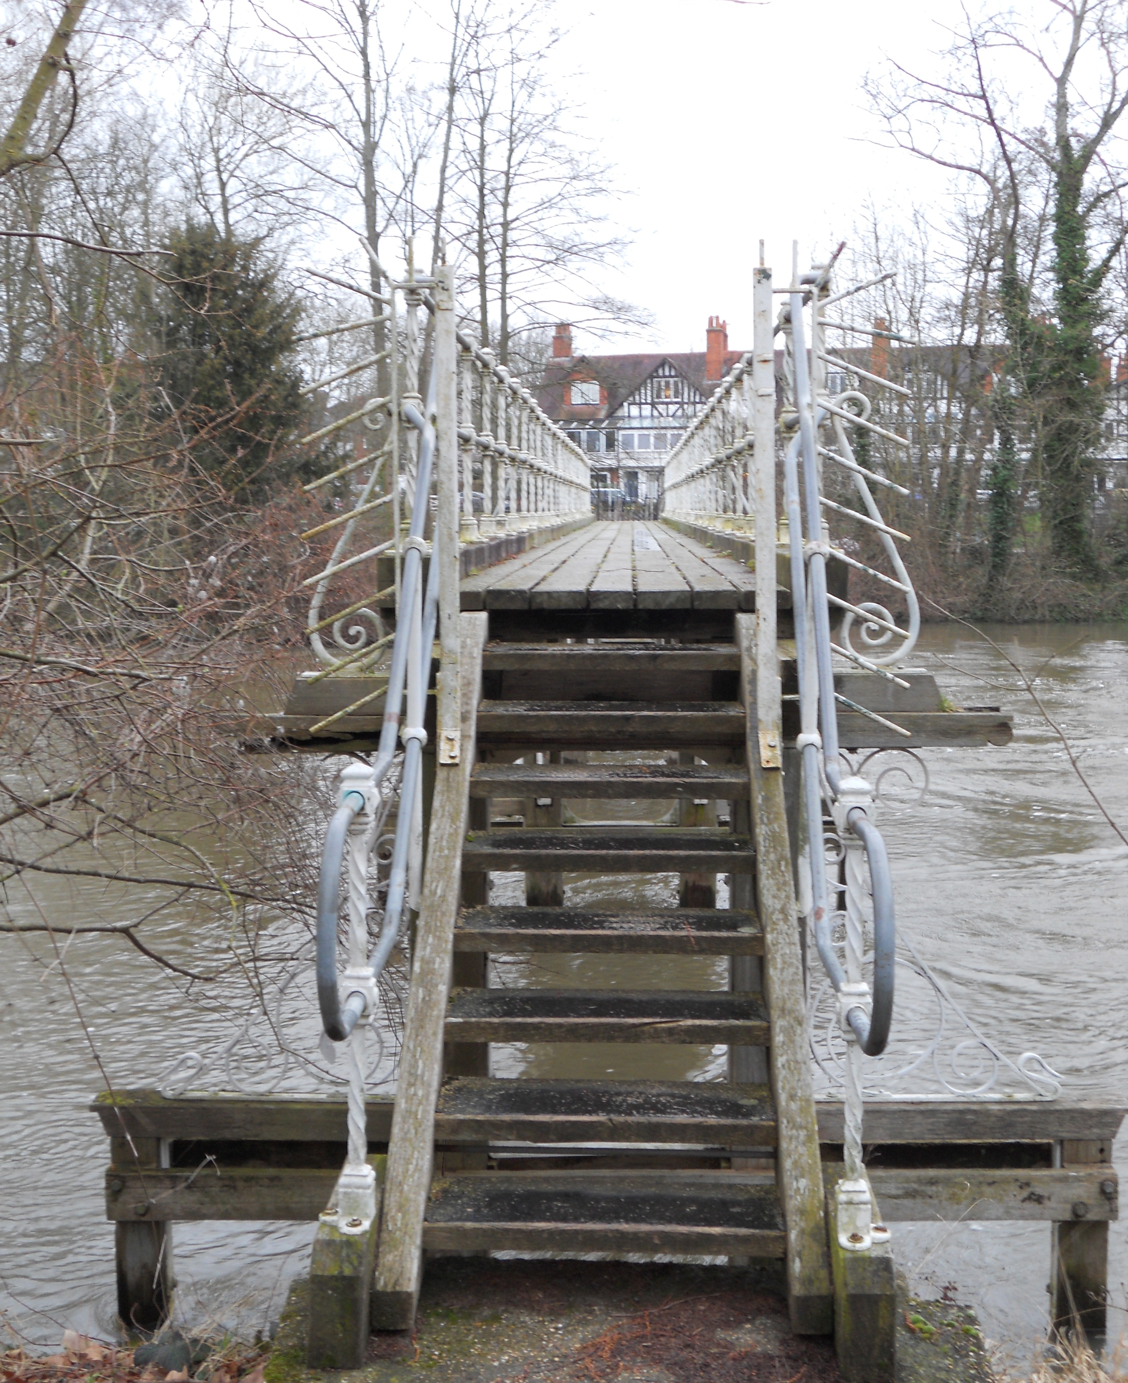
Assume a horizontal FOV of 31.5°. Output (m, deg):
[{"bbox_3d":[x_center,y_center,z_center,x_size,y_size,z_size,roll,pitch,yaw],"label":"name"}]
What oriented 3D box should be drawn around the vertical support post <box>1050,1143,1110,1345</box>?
[{"bbox_3d":[1.689,1.790,6.575,0.162,0.710,0.145,0,5,2],"label":"vertical support post"}]

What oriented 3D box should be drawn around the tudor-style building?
[{"bbox_3d":[4.802,-16.766,121.423,11.600,10.845,6.000,1,5,12],"label":"tudor-style building"}]

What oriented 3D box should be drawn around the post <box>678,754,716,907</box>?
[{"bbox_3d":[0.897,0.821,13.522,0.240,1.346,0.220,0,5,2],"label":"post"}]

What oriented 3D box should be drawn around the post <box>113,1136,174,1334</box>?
[{"bbox_3d":[-1.384,1.785,6.634,0.162,0.688,0.145,0,5,2],"label":"post"}]

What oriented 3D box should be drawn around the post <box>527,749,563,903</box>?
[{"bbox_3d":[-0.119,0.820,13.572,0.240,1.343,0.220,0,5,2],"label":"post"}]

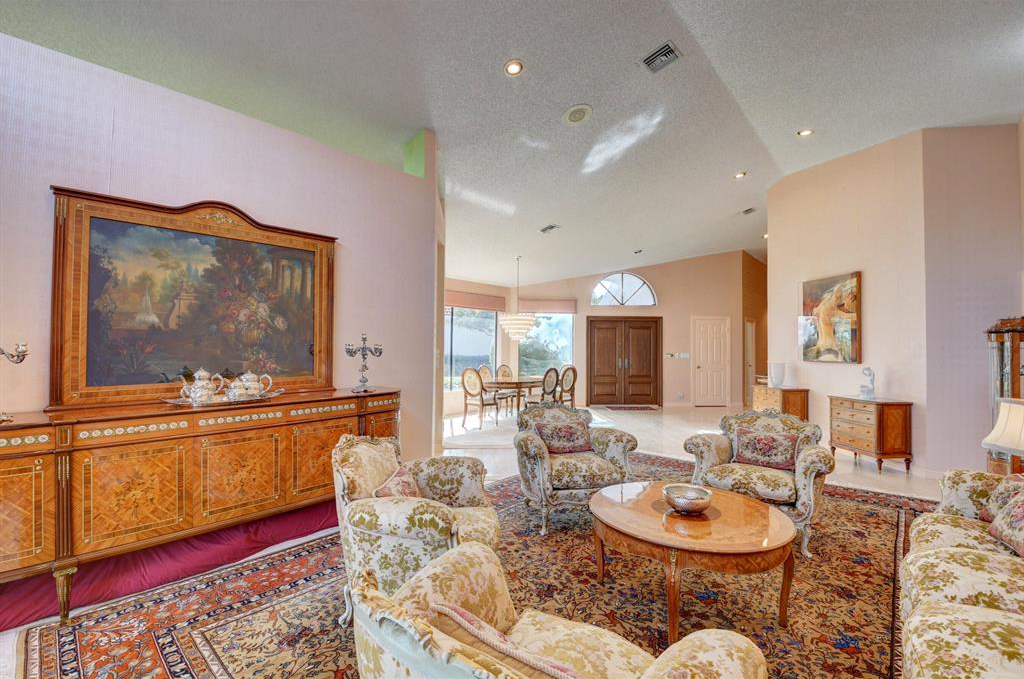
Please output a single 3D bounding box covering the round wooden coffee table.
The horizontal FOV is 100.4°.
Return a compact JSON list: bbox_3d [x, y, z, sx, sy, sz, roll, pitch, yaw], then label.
[{"bbox_3d":[0.940,1.174,2.310,0.960,0.500,0.960,-1,-1,44],"label":"round wooden coffee table"}]

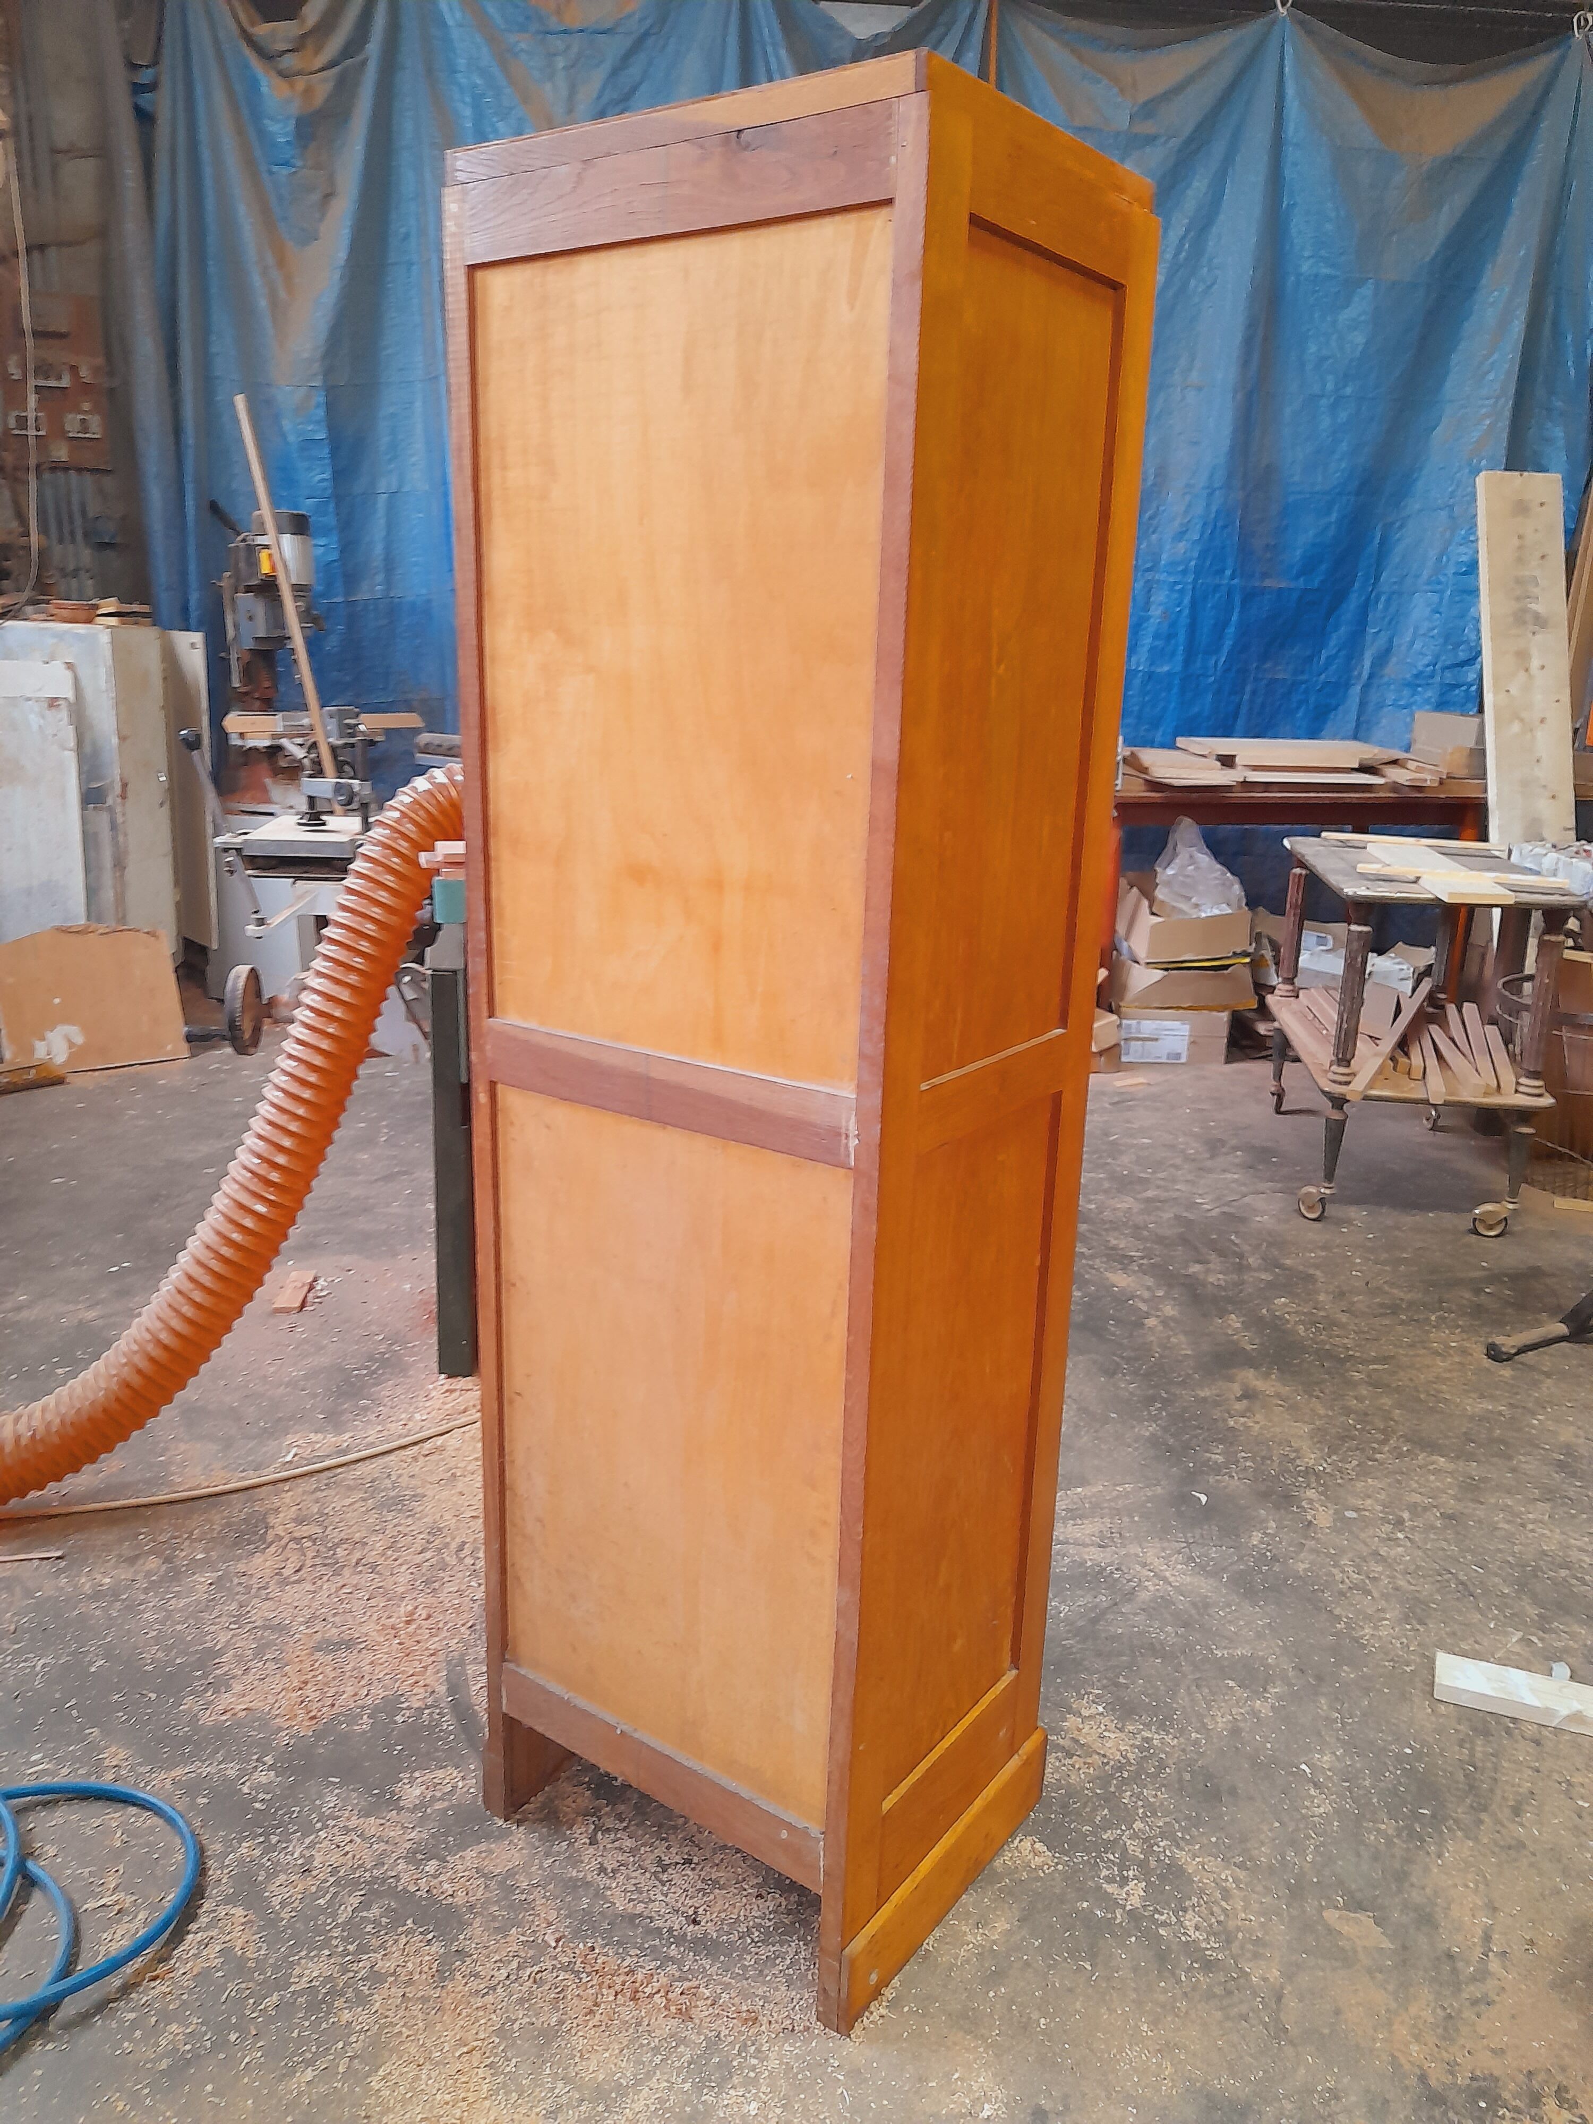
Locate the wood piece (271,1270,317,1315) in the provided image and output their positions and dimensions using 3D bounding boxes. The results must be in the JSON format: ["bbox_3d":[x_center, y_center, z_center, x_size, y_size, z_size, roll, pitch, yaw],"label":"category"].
[{"bbox_3d":[-1.087,0.496,3.329,0.055,0.014,0.186,0,16,-7],"label":"wood piece"}]

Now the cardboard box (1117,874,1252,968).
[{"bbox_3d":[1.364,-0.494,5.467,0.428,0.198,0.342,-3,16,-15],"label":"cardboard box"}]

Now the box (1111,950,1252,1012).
[{"bbox_3d":[1.354,-0.303,5.445,0.482,0.158,0.288,0,16,-6],"label":"box"}]

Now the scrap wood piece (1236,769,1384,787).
[{"bbox_3d":[1.854,-1.035,5.593,0.513,0.018,0.216,1,16,-2],"label":"scrap wood piece"}]

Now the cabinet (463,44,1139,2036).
[{"bbox_3d":[-0.012,0.050,1.677,0.547,1.829,0.439,13,19,34],"label":"cabinet"}]

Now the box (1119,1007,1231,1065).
[{"bbox_3d":[1.308,-0.132,5.482,0.374,0.194,0.324,1,16,-3],"label":"box"}]

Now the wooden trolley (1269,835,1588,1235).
[{"bbox_3d":[1.647,-0.110,4.231,0.540,0.850,1.089,4,16,8],"label":"wooden trolley"}]

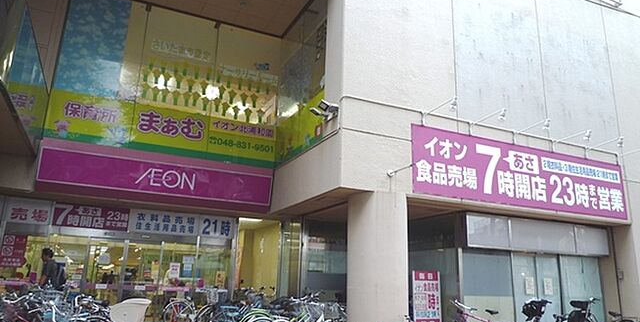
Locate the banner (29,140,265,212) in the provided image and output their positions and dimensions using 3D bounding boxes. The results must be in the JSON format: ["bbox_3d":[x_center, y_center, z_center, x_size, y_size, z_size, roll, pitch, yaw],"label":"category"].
[{"bbox_3d":[-3.722,0.440,11.165,5.300,1.170,0.200,8,-16,-24],"label":"banner"}]

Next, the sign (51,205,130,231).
[{"bbox_3d":[-5.826,1.455,11.840,1.770,0.560,0.060,8,-16,-24],"label":"sign"}]

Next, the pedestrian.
[{"bbox_3d":[-4.705,2.384,7.837,0.400,1.740,0.500,4,-15,-9],"label":"pedestrian"}]

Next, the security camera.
[{"bbox_3d":[0.168,-1.075,9.114,0.300,0.200,0.200,15,-19,-41],"label":"security camera"}]

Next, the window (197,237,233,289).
[{"bbox_3d":[-2.946,3.329,12.764,1.000,2.250,0.060,8,-16,-24],"label":"window"}]

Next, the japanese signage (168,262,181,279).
[{"bbox_3d":[-3.899,2.943,12.401,0.320,0.440,0.020,8,-16,-24],"label":"japanese signage"}]

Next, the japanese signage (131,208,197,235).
[{"bbox_3d":[-4.279,1.718,12.820,1.865,0.623,0.080,9,-16,-23],"label":"japanese signage"}]

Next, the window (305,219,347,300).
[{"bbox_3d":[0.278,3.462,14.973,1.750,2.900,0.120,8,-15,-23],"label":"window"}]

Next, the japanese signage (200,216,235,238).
[{"bbox_3d":[-2.885,1.894,13.143,1.000,0.550,0.060,8,-16,-24],"label":"japanese signage"}]

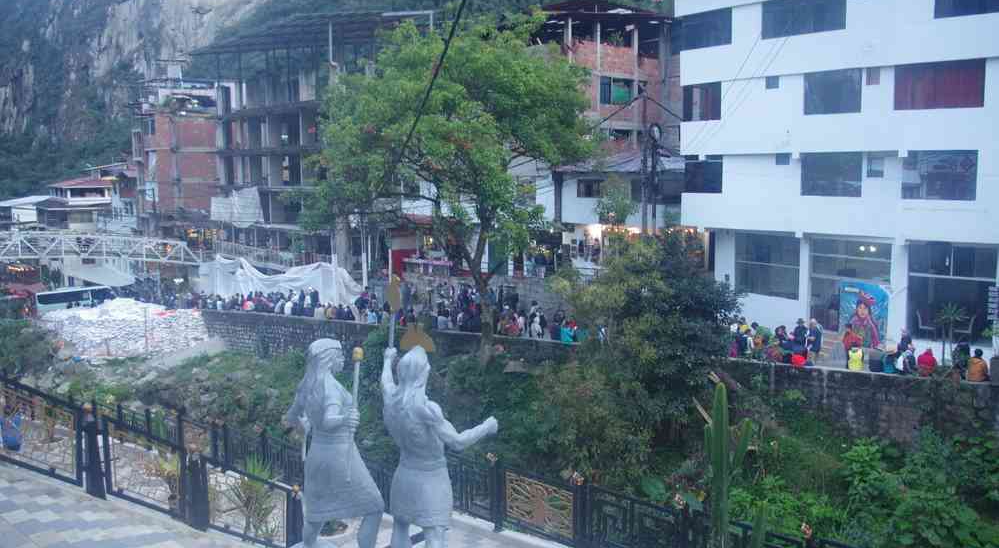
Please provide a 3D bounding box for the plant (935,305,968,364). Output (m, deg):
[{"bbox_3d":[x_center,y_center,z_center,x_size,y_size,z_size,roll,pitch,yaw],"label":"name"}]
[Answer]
[{"bbox_3d":[13.136,1.773,25.000,0.900,1.750,0.850,0,6,0],"label":"plant"}]

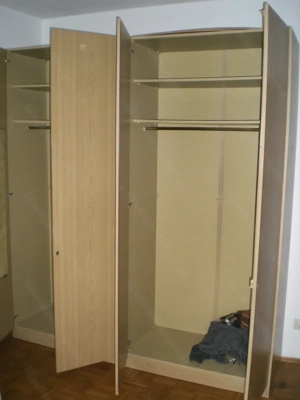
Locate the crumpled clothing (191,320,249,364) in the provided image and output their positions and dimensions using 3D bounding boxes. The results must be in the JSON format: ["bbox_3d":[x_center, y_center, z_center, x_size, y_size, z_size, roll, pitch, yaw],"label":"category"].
[{"bbox_3d":[0.546,1.056,3.258,0.436,0.196,0.329,4,9,22],"label":"crumpled clothing"}]

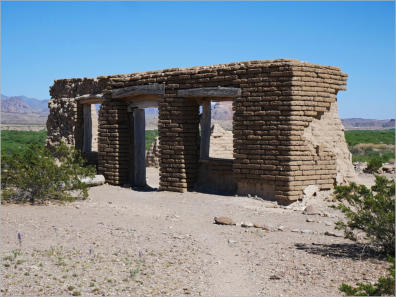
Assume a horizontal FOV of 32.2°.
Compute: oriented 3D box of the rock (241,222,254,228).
[{"bbox_3d":[0.845,1.315,11.710,0.225,0.075,0.170,0,2,0],"label":"rock"}]

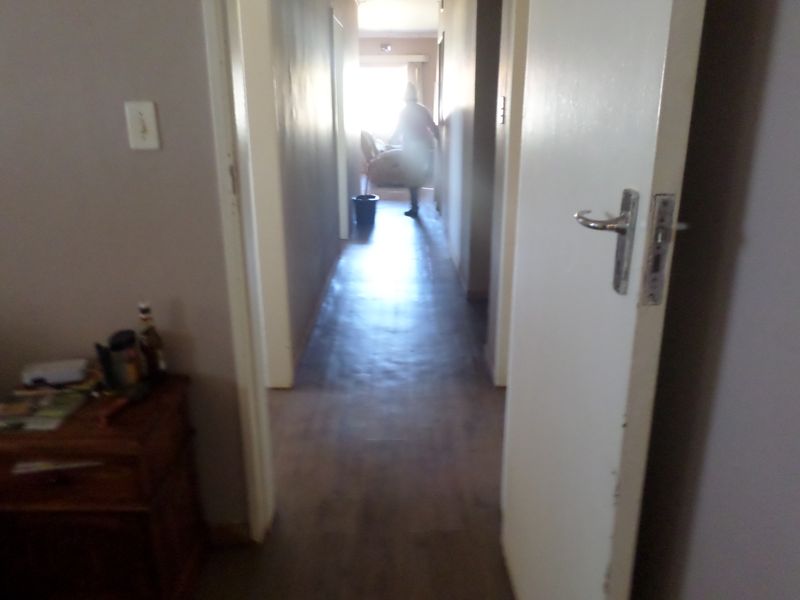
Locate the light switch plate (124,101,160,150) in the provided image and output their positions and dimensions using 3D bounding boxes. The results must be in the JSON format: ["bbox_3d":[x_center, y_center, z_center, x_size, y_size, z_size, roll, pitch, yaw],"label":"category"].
[{"bbox_3d":[-0.614,-0.415,1.375,0.068,0.108,0.012,-1,17,-1],"label":"light switch plate"}]

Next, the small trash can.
[{"bbox_3d":[-0.421,-1.089,7.110,0.315,0.315,0.315,-1,17,-1],"label":"small trash can"}]

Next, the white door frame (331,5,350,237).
[{"bbox_3d":[-0.606,-1.506,5.426,0.130,2.060,0.860,0,17,0],"label":"white door frame"}]

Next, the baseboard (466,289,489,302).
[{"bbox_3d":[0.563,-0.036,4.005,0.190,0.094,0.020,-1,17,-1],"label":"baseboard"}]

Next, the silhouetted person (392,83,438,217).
[{"bbox_3d":[0.203,-1.950,7.580,0.480,1.683,0.500,9,19,28],"label":"silhouetted person"}]

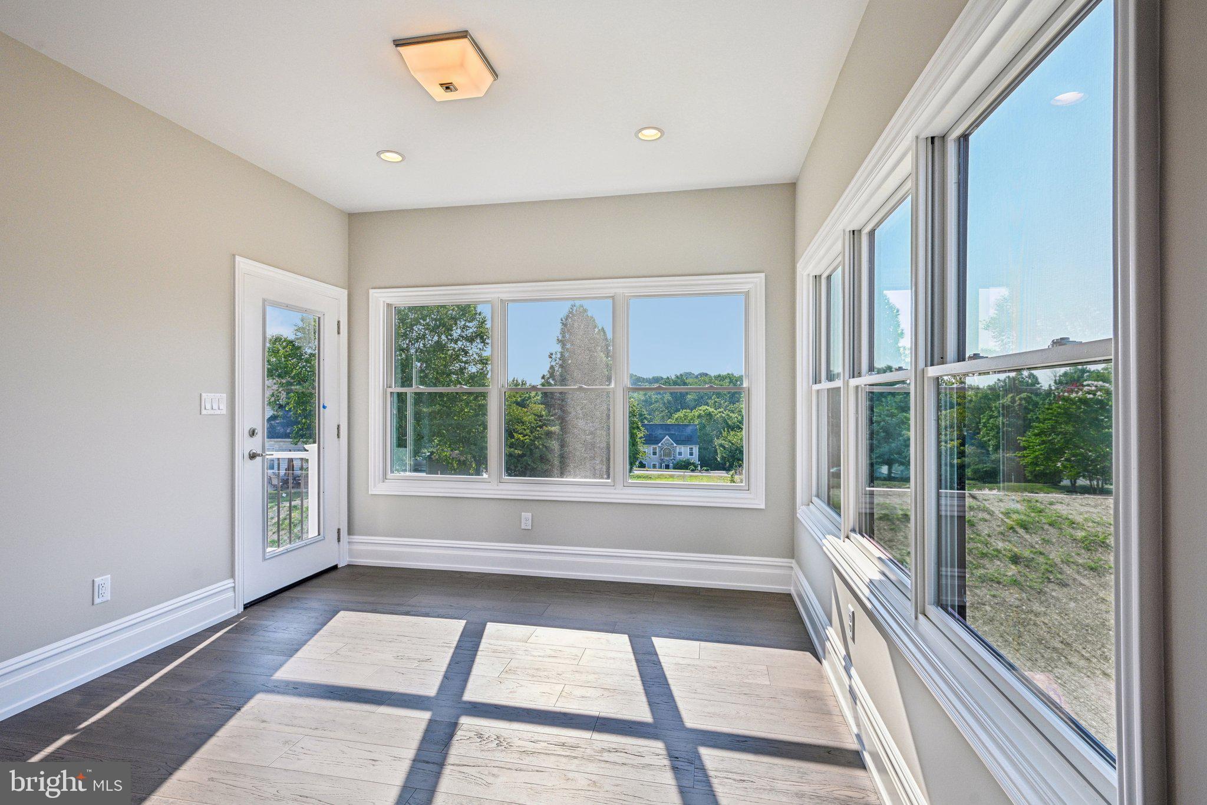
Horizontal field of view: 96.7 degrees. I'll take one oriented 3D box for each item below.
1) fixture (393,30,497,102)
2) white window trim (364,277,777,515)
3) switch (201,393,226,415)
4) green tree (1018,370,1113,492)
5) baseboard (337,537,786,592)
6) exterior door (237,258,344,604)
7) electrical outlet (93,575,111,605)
[{"bbox_3d":[-0.667,-1.415,2.322,0.330,0.125,0.330,0,0,11],"label":"fixture"},{"bbox_3d":[-0.358,-0.080,3.923,2.950,1.590,0.110,0,0,11],"label":"white window trim"},{"bbox_3d":[-2.224,0.010,3.061,0.010,0.117,0.158,0,0,11],"label":"switch"},{"bbox_3d":[15.839,0.950,18.000,3.800,4.200,3.800,0,0,11],"label":"green tree"},{"bbox_3d":[-0.363,1.158,3.891,3.330,0.225,0.022,0,0,11],"label":"baseboard"},{"bbox_3d":[-2.113,0.185,3.688,0.060,2.085,0.935,0,0,11],"label":"exterior door"},{"bbox_3d":[-2.333,0.873,2.498,0.010,0.116,0.071,0,0,11],"label":"electrical outlet"}]

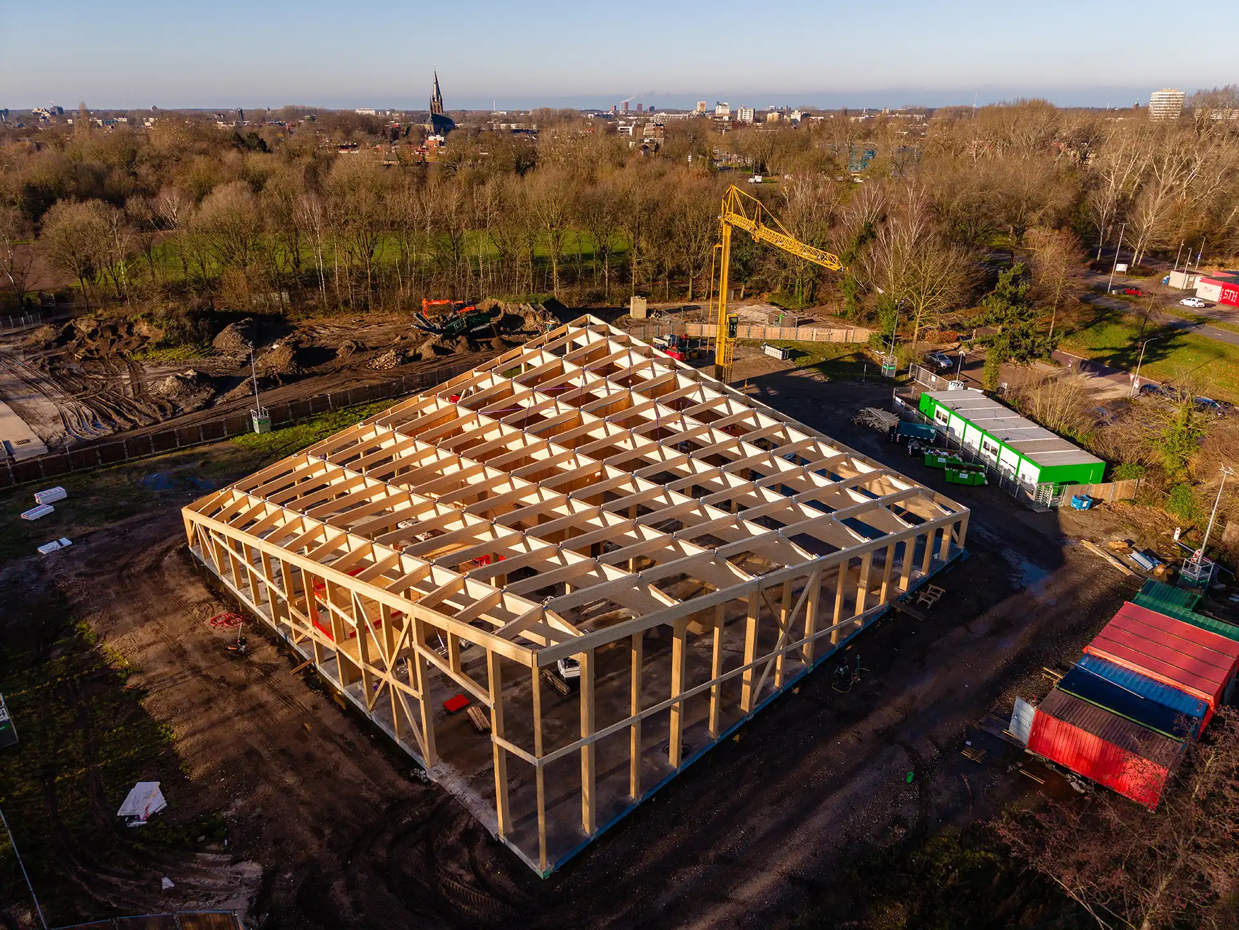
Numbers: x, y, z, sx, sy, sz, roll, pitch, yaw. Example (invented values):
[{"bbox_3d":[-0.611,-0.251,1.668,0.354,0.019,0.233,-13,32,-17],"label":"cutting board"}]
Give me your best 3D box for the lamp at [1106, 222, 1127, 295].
[{"bbox_3d":[89.204,-37.031,154.406,2.000,12.300,0.350,0,23,0],"label":"lamp"}]

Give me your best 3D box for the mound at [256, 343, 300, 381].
[{"bbox_3d":[-43.910,-13.568,110.080,5.600,3.000,6.500,0,23,0],"label":"mound"}]

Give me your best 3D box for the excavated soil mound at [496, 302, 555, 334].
[{"bbox_3d":[-14.840,-23.369,133.037,9.300,3.500,10.000,-2,23,-6],"label":"excavated soil mound"}]

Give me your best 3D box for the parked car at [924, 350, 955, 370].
[{"bbox_3d":[41.850,-13.635,112.285,1.800,1.480,4.400,-10,25,-22],"label":"parked car"}]

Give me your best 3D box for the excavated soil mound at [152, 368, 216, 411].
[{"bbox_3d":[-51.470,-9.362,100.956,7.400,2.300,10.000,-12,25,-26],"label":"excavated soil mound"}]

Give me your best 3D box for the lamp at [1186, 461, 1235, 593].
[{"bbox_3d":[40.026,4.523,58.379,1.200,9.400,1.200,-8,24,-18],"label":"lamp"}]

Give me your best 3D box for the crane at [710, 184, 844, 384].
[{"bbox_3d":[14.176,-14.232,85.204,4.000,23.400,35.500,-3,23,-8],"label":"crane"}]

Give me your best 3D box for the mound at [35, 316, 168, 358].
[{"bbox_3d":[-73.353,-18.569,120.743,18.500,4.000,11.000,0,23,0],"label":"mound"}]

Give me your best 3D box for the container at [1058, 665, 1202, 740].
[{"bbox_3d":[26.604,13.578,45.475,2.440,2.590,6.060,-20,30,-40],"label":"container"}]

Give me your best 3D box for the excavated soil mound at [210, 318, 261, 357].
[{"bbox_3d":[-54.443,-18.241,121.632,7.000,2.800,10.000,-10,25,-23],"label":"excavated soil mound"}]

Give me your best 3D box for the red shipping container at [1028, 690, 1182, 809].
[{"bbox_3d":[24.622,14.306,43.753,2.440,2.600,6.060,-20,30,-40],"label":"red shipping container"}]

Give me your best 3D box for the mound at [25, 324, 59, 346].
[{"bbox_3d":[-83.403,-18.629,123.225,5.000,2.200,5.000,0,23,0],"label":"mound"}]

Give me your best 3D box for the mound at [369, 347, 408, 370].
[{"bbox_3d":[-30.727,-14.136,113.592,5.100,1.400,6.200,-6,23,-14],"label":"mound"}]

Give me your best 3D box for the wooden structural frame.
[{"bbox_3d":[-3.264,1.285,63.082,41.400,11.500,41.500,-21,30,-41],"label":"wooden structural frame"}]

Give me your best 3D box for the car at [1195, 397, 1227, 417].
[{"bbox_3d":[64.977,-6.437,95.109,1.800,1.500,4.300,-8,24,-18],"label":"car"}]

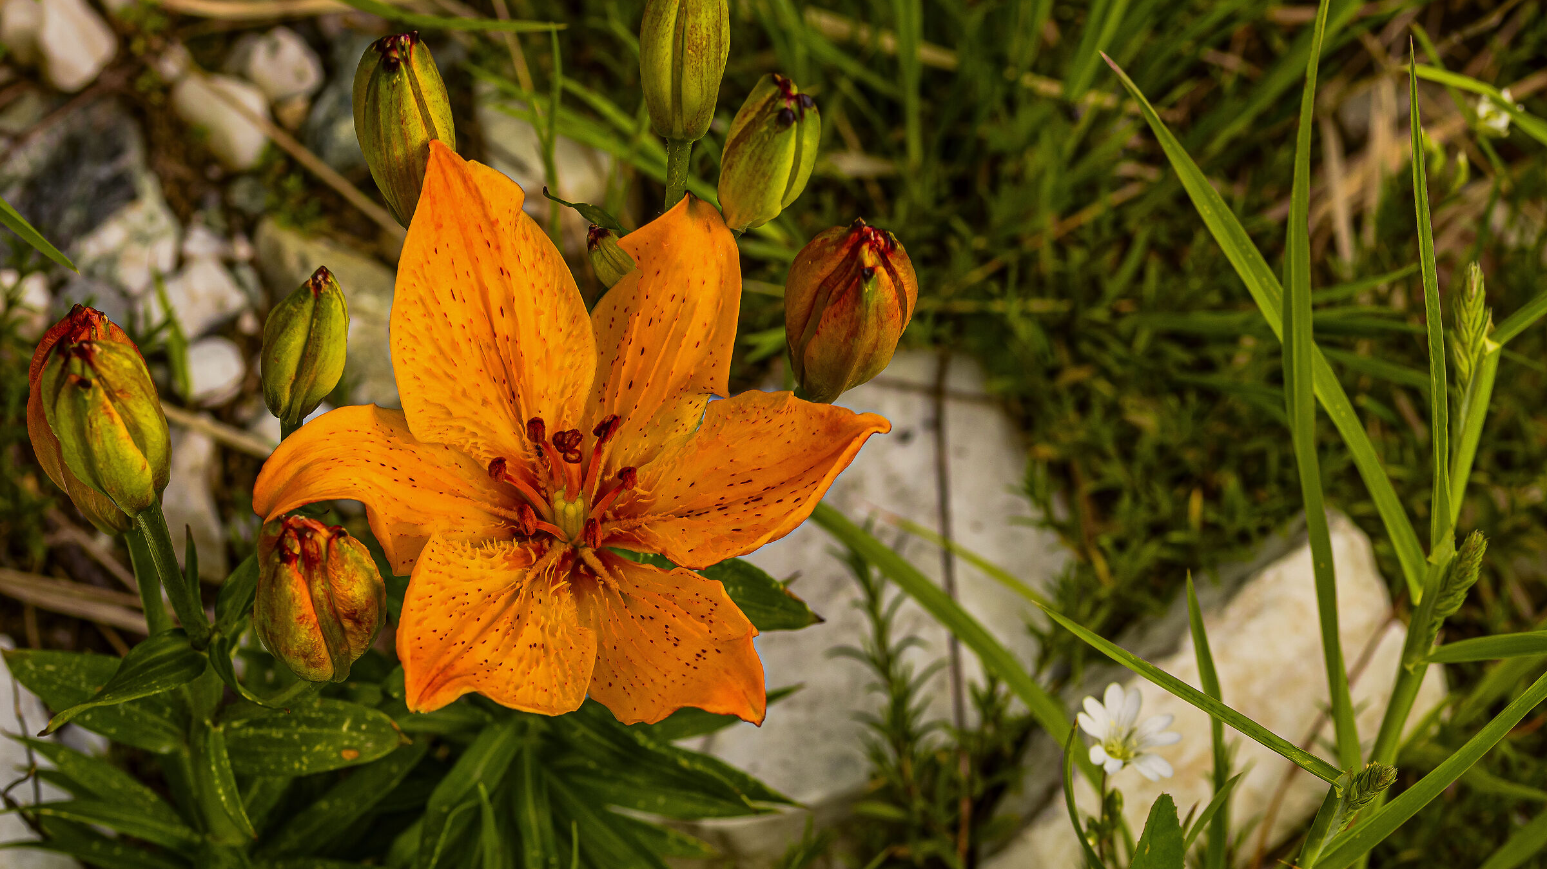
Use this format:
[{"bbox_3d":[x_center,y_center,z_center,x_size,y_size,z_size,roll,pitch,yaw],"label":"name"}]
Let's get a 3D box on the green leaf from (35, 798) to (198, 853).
[{"bbox_3d":[-0.122,0.073,1.250,0.032,0.006,0.009,12,45,3],"label":"green leaf"}]

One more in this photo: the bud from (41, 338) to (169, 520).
[{"bbox_3d":[-0.117,-0.001,1.180,0.018,0.041,0.018,-10,44,10],"label":"bud"}]

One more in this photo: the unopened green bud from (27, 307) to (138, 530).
[{"bbox_3d":[-0.125,-0.003,1.232,0.024,0.044,0.024,-9,38,7],"label":"unopened green bud"}]

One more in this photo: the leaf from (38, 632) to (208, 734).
[{"bbox_3d":[-0.121,0.046,1.255,0.037,0.009,0.014,-27,49,-22],"label":"leaf"}]

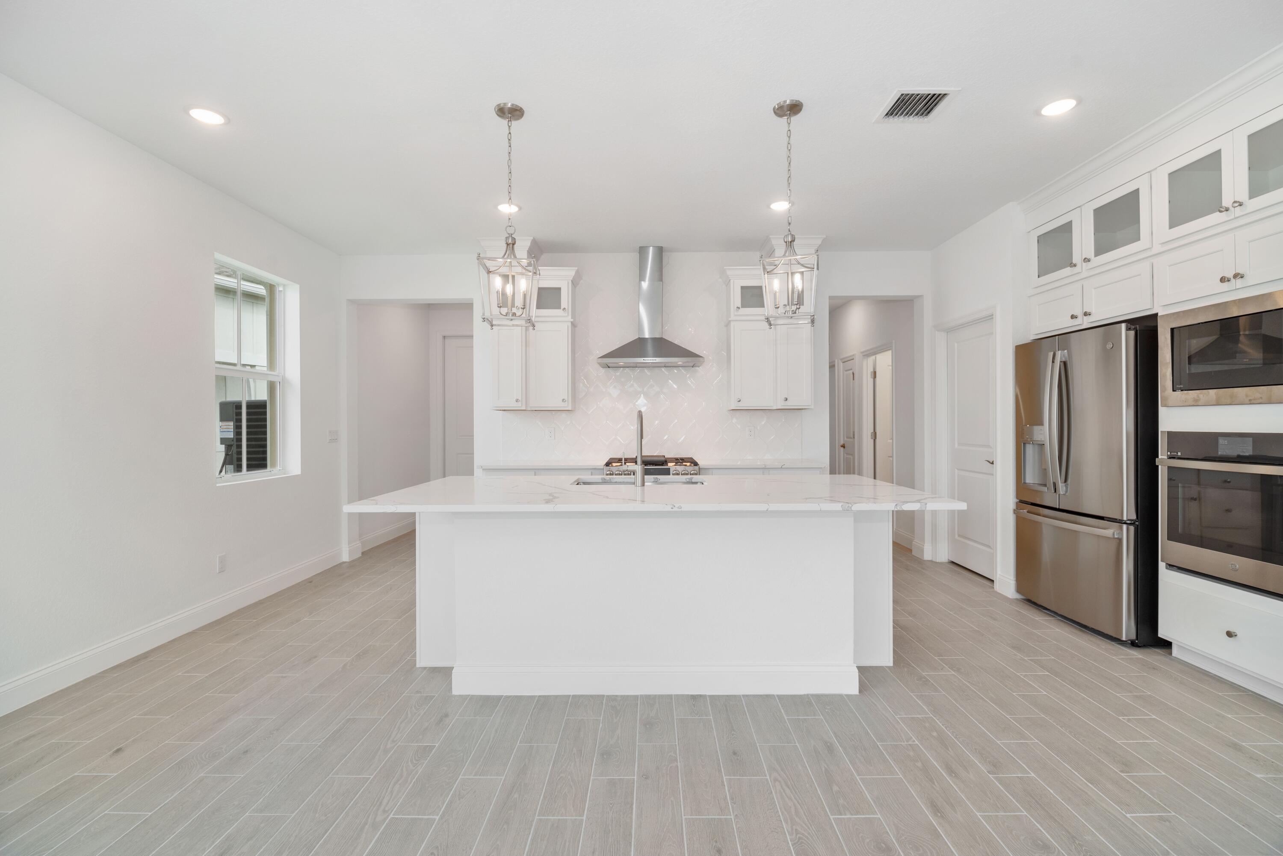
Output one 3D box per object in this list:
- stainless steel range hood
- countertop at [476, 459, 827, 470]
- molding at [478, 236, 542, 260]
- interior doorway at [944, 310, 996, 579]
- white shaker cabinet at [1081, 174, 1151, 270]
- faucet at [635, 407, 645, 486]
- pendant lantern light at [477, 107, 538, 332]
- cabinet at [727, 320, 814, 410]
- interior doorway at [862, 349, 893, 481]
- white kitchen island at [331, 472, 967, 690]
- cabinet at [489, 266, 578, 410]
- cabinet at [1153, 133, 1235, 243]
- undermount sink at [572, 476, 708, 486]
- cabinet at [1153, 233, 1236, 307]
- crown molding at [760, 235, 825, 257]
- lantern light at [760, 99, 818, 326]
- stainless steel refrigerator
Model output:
[{"bbox_3d":[0.081,-1.060,4.650,0.879,1.012,0.500,0,1,1],"label":"stainless steel range hood"},{"bbox_3d":[0.085,0.310,4.537,2.740,0.033,0.670,0,0,1],"label":"countertop"},{"bbox_3d":[-1.116,-1.527,4.649,0.455,0.105,0.450,0,0,1],"label":"molding"},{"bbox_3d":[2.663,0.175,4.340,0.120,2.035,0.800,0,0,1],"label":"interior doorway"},{"bbox_3d":[3.093,-1.219,3.203,0.520,0.418,0.475,0,1,1],"label":"white shaker cabinet"},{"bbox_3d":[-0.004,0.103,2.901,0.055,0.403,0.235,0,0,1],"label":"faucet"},{"bbox_3d":[-0.642,-1.034,2.613,0.262,1.070,0.262,0,0,-6],"label":"pendant lantern light"},{"bbox_3d":[1.105,-0.539,4.719,0.708,0.763,0.340,0,1,1],"label":"cabinet"},{"bbox_3d":[2.666,0.154,5.925,0.130,2.050,0.820,0,0,1],"label":"interior doorway"},{"bbox_3d":[0.069,0.780,2.874,2.635,0.929,1.215,0,1,1],"label":"white kitchen island"},{"bbox_3d":[-0.921,-0.765,4.740,0.700,1.222,0.355,0,1,1],"label":"cabinet"},{"bbox_3d":[3.086,-1.216,2.747,0.520,0.416,0.408,0,1,1],"label":"cabinet"},{"bbox_3d":[-0.013,0.434,3.155,0.735,0.240,0.440,0,1,1],"label":"undermount sink"},{"bbox_3d":[3.088,-0.802,2.746,0.520,0.271,0.413,0,1,1],"label":"cabinet"},{"bbox_3d":[1.301,-1.544,4.622,0.460,0.105,0.440,0,0,1],"label":"crown molding"},{"bbox_3d":[0.723,-1.044,2.604,0.262,1.070,0.262,0,0,17],"label":"lantern light"},{"bbox_3d":[2.885,0.313,3.282,0.790,1.770,0.910,0,0,1],"label":"stainless steel refrigerator"}]

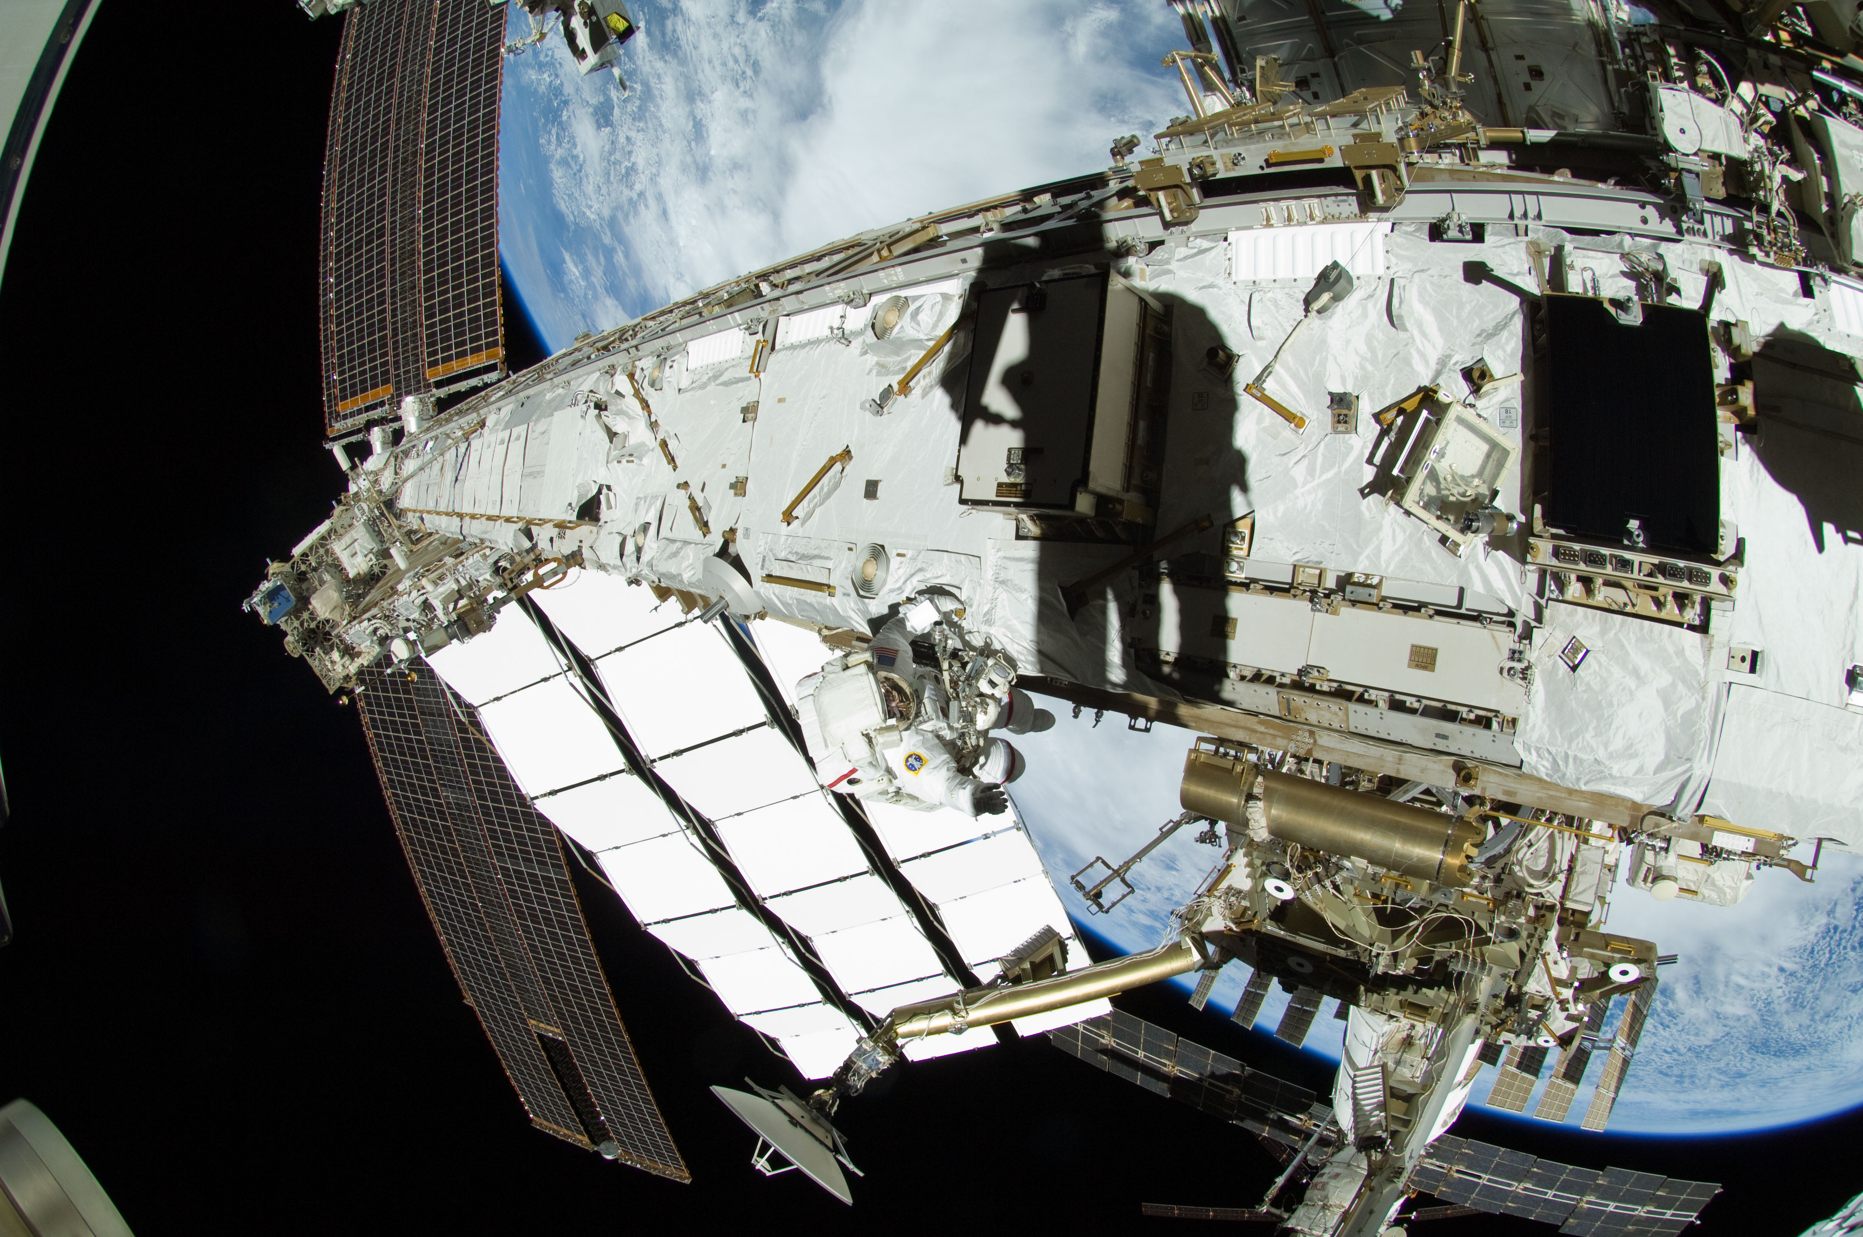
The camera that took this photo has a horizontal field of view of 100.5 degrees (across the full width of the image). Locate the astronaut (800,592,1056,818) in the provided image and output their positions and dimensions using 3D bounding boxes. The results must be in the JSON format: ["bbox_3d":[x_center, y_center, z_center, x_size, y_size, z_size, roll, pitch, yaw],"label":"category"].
[{"bbox_3d":[0.060,0.455,4.120,0.950,1.400,1.050,-7,94,31],"label":"astronaut"}]

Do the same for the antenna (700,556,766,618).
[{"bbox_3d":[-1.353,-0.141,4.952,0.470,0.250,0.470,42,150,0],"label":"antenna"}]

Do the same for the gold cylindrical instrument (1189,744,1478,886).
[{"bbox_3d":[2.973,1.503,5.939,1.980,0.510,0.510,11,172,38],"label":"gold cylindrical instrument"}]

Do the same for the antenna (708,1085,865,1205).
[{"bbox_3d":[-1.450,5.187,7.701,1.770,0.620,1.770,32,149,11],"label":"antenna"}]

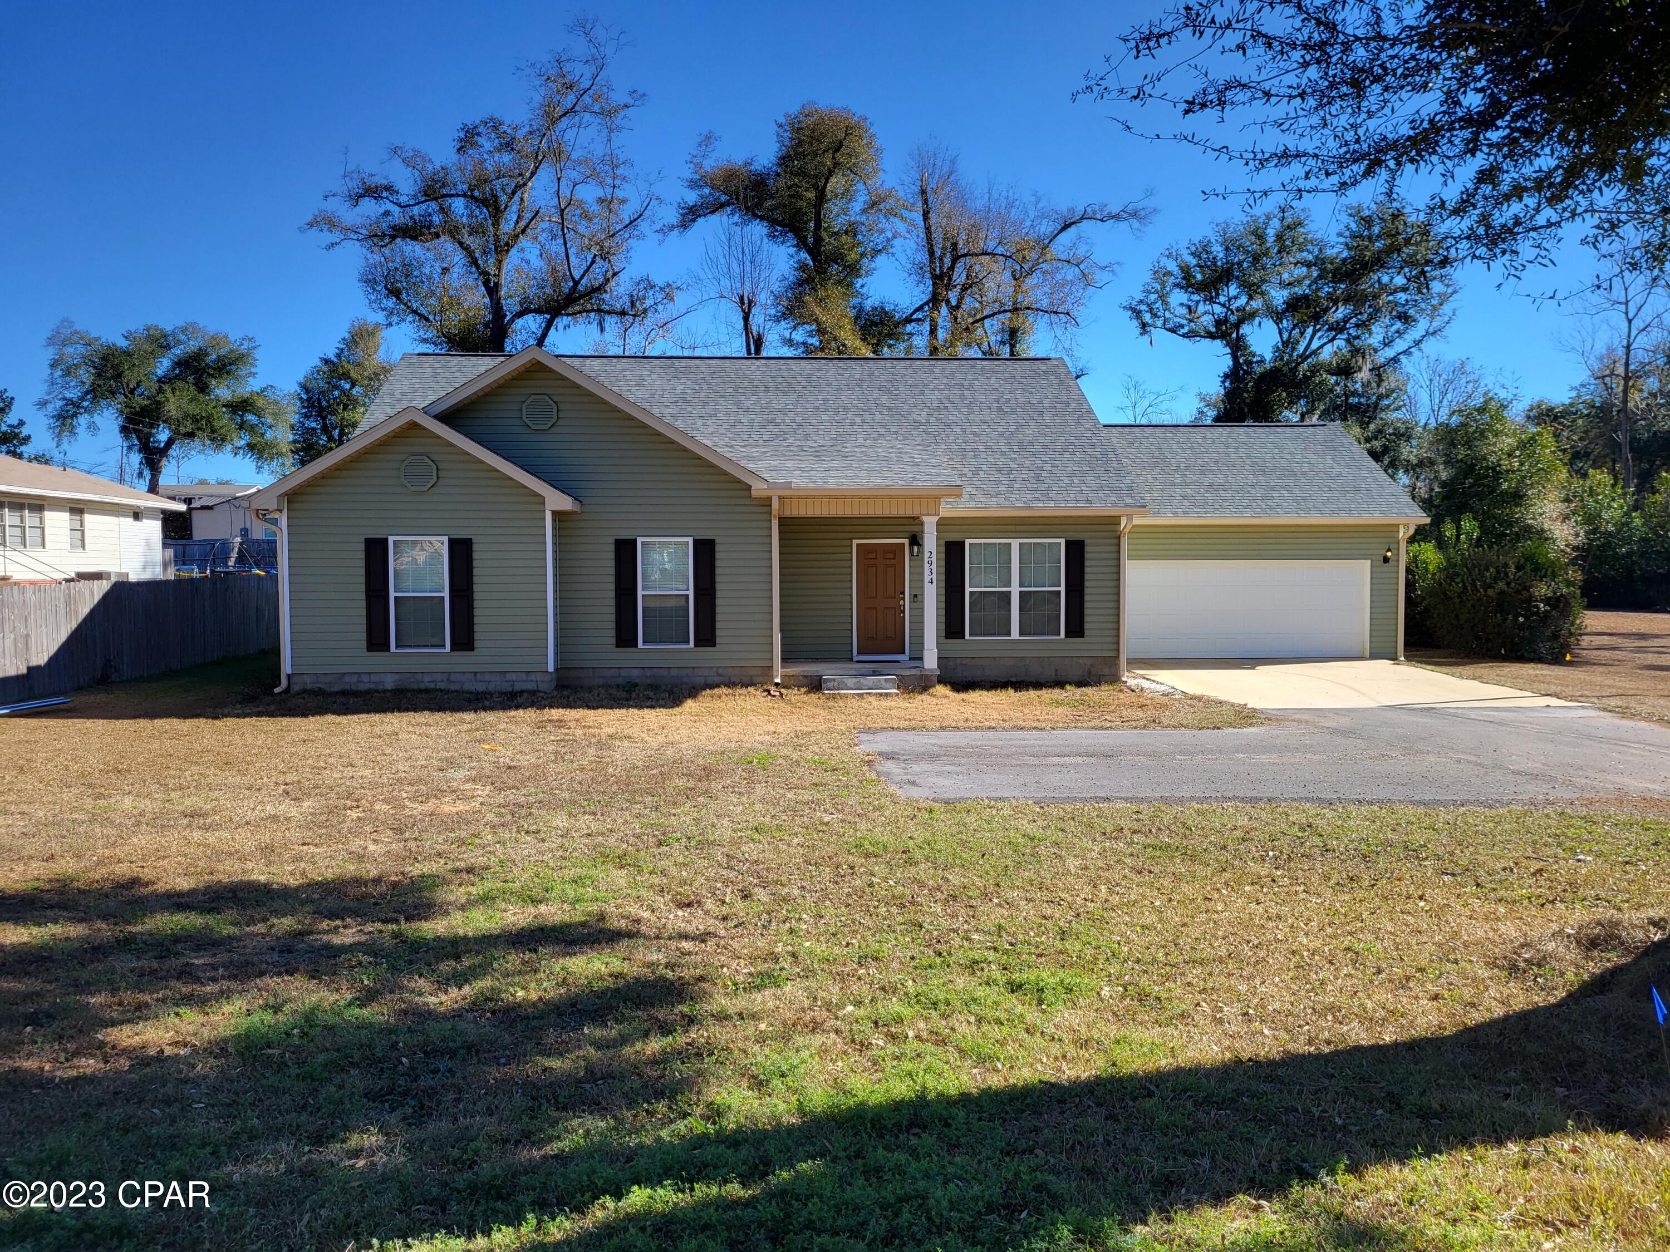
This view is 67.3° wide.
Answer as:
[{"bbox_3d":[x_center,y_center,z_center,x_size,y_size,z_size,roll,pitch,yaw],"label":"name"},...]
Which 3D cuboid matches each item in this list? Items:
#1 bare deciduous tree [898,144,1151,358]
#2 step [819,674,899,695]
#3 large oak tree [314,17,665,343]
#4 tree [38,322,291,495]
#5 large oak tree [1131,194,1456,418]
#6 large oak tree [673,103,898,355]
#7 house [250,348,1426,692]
[{"bbox_3d":[7.495,-9.853,49.905,10.179,18.426,9.161,0,3,-2],"label":"bare deciduous tree"},{"bbox_3d":[0.417,0.965,20.426,1.248,0.300,0.700,0,3,-2],"label":"step"},{"bbox_3d":[-12.754,-11.186,46.030,12.639,21.610,11.375,0,3,-2],"label":"large oak tree"},{"bbox_3d":[-30.102,-7.608,56.544,11.159,12.119,10.601,0,3,-2],"label":"tree"},{"bbox_3d":[18.640,-9.035,51.390,13.715,16.572,12.343,0,3,-2],"label":"large oak tree"},{"bbox_3d":[-1.867,-10.279,48.511,8.662,19.477,8.229,0,3,-2],"label":"large oak tree"},{"bbox_3d":[1.405,-2.759,28.125,22.550,6.920,16.700,0,3,-2],"label":"house"}]

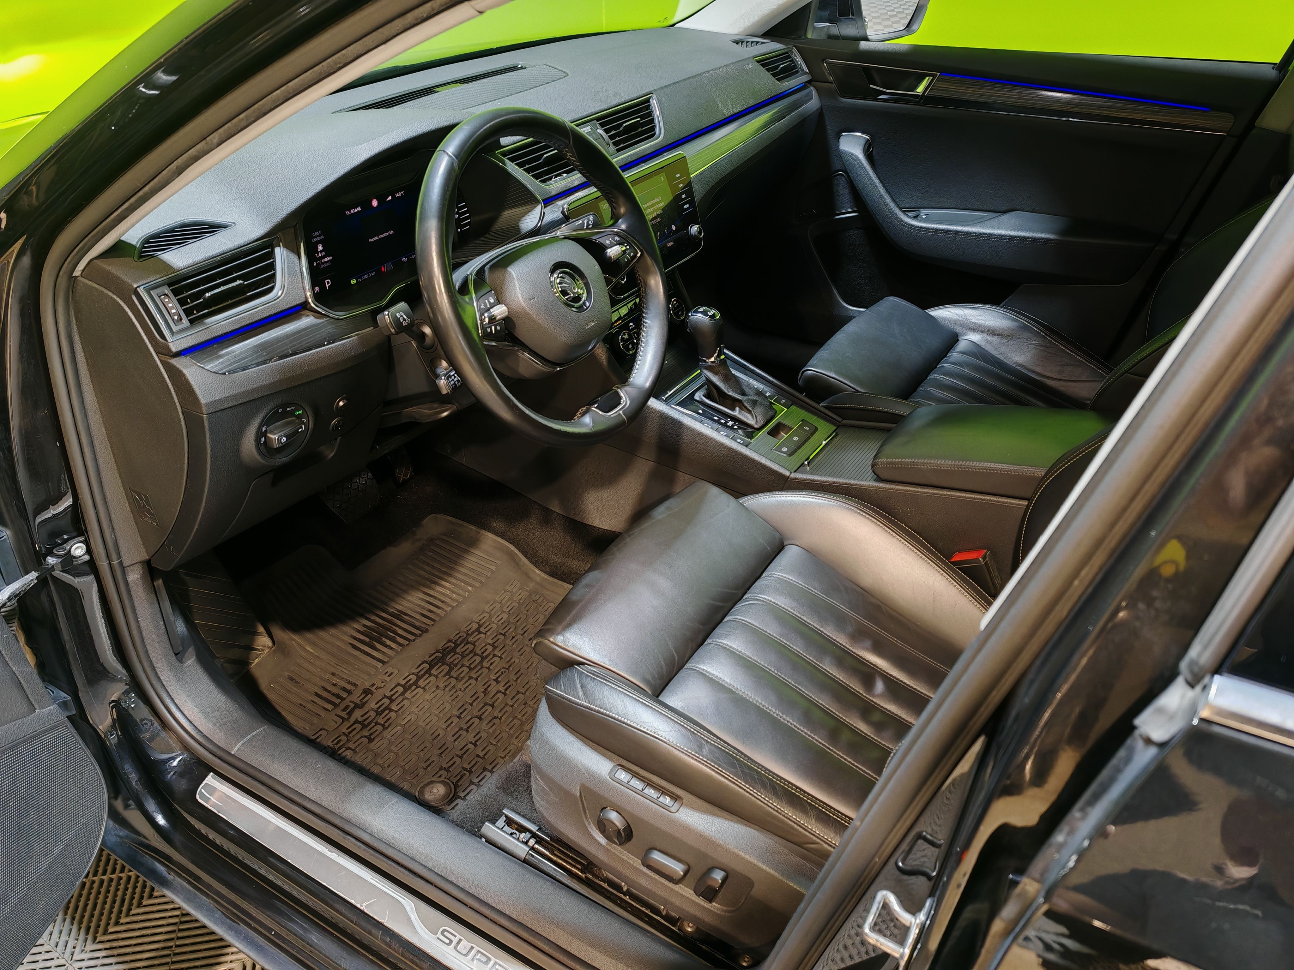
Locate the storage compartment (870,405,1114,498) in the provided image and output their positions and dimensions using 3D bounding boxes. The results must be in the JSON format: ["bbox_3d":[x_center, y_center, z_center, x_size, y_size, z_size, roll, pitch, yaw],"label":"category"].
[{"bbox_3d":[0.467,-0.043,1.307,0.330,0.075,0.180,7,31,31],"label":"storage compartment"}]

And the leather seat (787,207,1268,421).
[{"bbox_3d":[0.692,-0.330,1.471,0.850,1.000,0.540,17,36,24],"label":"leather seat"}]

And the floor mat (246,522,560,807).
[{"bbox_3d":[-0.342,0.215,1.512,0.570,0.080,0.480,17,36,24],"label":"floor mat"}]

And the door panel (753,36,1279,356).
[{"bbox_3d":[0.598,-0.506,1.906,0.870,0.630,0.140,17,36,24],"label":"door panel"}]

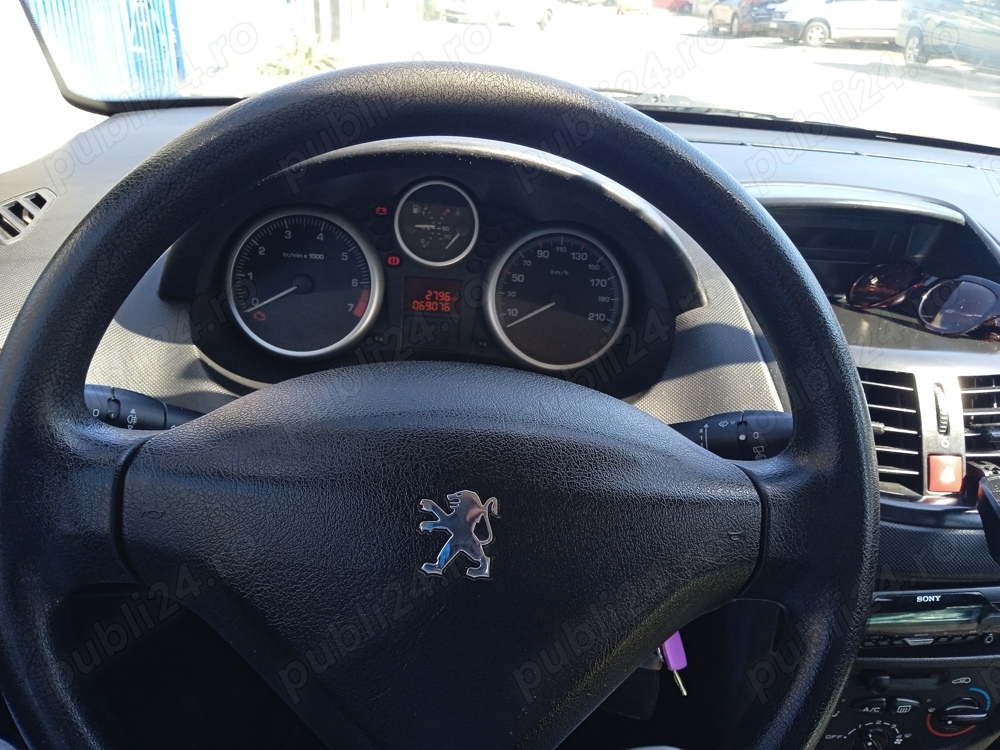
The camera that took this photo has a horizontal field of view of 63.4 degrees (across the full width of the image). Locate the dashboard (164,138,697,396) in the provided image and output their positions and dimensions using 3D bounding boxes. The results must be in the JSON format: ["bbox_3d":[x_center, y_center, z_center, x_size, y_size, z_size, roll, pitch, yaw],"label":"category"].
[{"bbox_3d":[-0.044,-0.069,0.545,0.322,0.162,0.120,1,11,-5],"label":"dashboard"}]

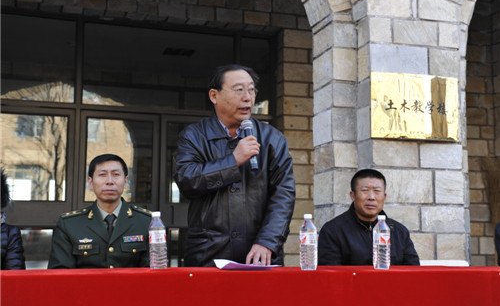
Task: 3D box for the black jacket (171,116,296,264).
[{"bbox_3d":[-0.071,0.224,3.305,0.560,0.800,0.400,1,-6,-10],"label":"black jacket"}]

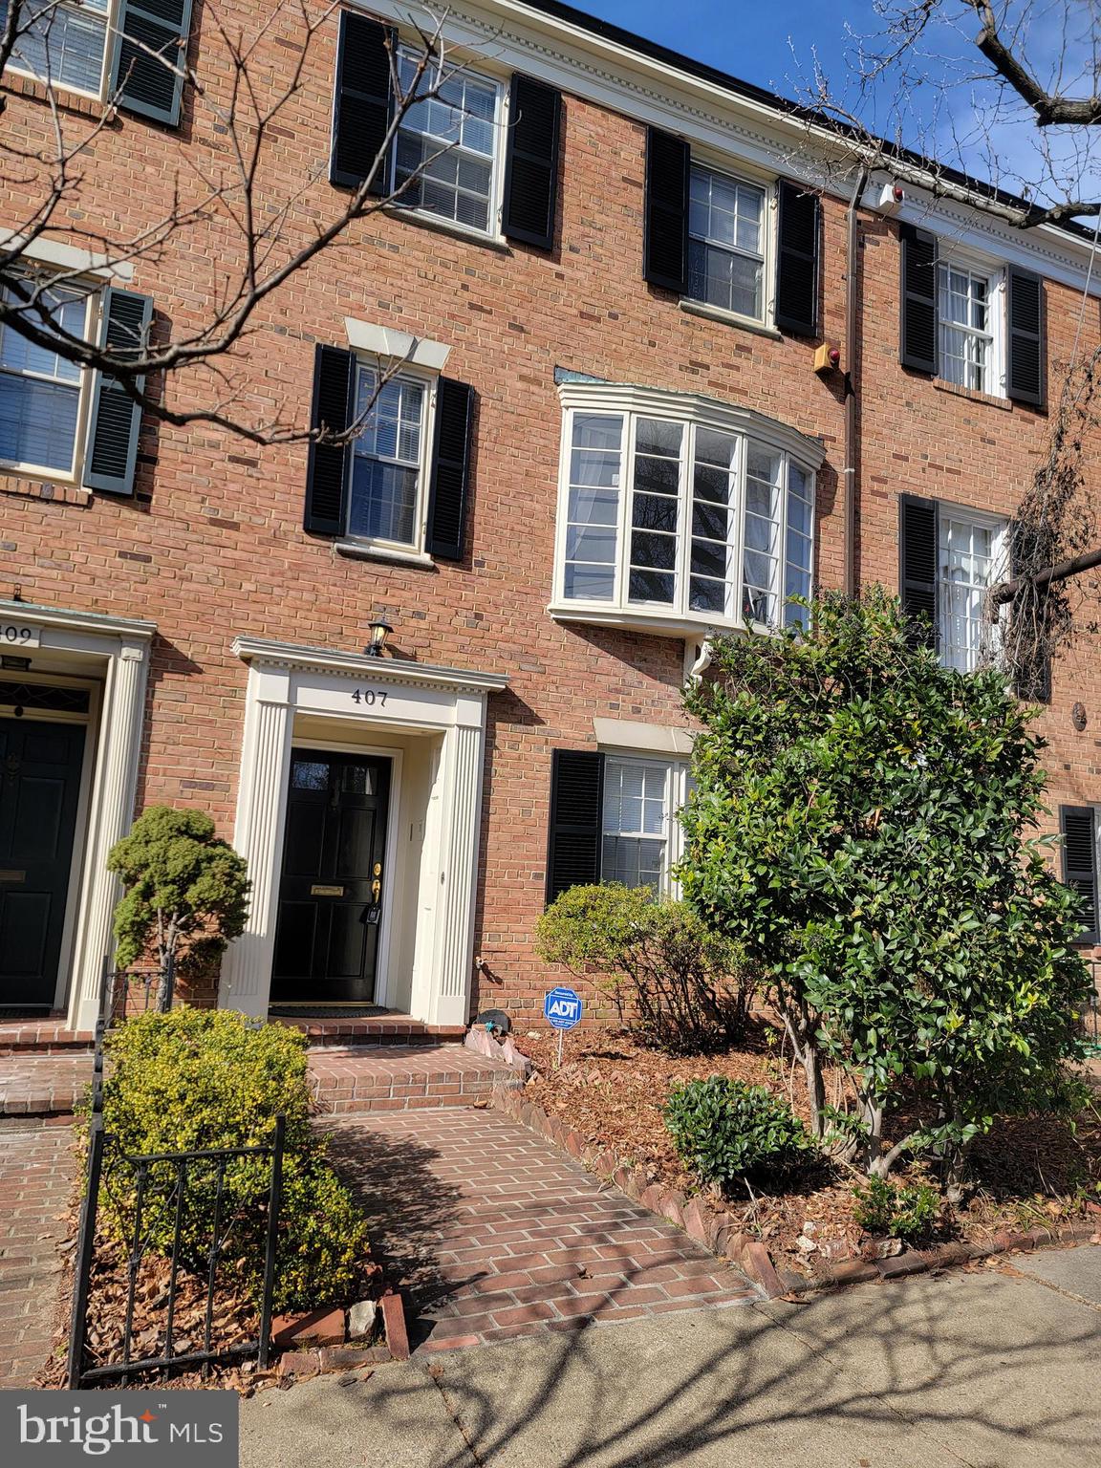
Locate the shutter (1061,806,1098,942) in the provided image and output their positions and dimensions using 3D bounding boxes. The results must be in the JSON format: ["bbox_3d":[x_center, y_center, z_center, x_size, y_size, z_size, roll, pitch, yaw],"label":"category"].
[{"bbox_3d":[5.383,1.423,10.356,0.492,1.354,0.040,7,-9,-23],"label":"shutter"}]

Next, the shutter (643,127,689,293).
[{"bbox_3d":[1.006,-4.499,8.742,0.436,1.450,0.050,7,-9,-23],"label":"shutter"}]

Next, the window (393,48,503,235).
[{"bbox_3d":[-0.815,-4.650,8.049,0.944,1.491,0.140,7,-9,-23],"label":"window"}]

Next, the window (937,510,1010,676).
[{"bbox_3d":[4.069,-1.341,9.865,0.937,1.732,0.140,7,-9,-23],"label":"window"}]

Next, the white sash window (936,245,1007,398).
[{"bbox_3d":[4.212,-4.136,10.254,0.951,1.477,0.140,7,-9,-23],"label":"white sash window"}]

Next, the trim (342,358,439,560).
[{"bbox_3d":[-1.211,-2.050,7.568,0.667,1.555,0.140,7,-9,-23],"label":"trim"}]

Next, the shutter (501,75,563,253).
[{"bbox_3d":[-0.149,-4.808,8.566,0.446,1.491,0.040,7,-9,-23],"label":"shutter"}]

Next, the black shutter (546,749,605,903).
[{"bbox_3d":[0.182,0.768,7.758,0.451,1.302,0.050,7,-9,-23],"label":"black shutter"}]

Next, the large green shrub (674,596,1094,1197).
[{"bbox_3d":[1.726,0.699,5.439,1.978,3.071,1.978,7,-9,-23],"label":"large green shrub"}]

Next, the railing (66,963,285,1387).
[{"bbox_3d":[-1.686,1.537,4.312,0.515,0.820,3.280,7,-9,-23],"label":"railing"}]

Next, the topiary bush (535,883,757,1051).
[{"bbox_3d":[0.743,1.736,7.578,1.939,1.225,1.100,7,-9,-23],"label":"topiary bush"}]

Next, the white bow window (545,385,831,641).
[{"bbox_3d":[1.325,-1.787,8.685,2.737,1.992,0.488,7,-9,-23],"label":"white bow window"}]

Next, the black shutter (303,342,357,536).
[{"bbox_3d":[-1.644,-2.193,7.599,0.291,1.448,0.040,7,-9,-23],"label":"black shutter"}]

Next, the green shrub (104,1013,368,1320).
[{"bbox_3d":[-1.360,1.544,4.091,0.940,0.890,1.650,7,-9,-23],"label":"green shrub"}]

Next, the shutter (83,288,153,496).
[{"bbox_3d":[-2.863,-2.279,6.740,0.310,1.401,0.050,7,-9,-23],"label":"shutter"}]

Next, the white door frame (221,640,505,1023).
[{"bbox_3d":[-1.419,0.770,7.470,2.050,2.645,0.570,7,-9,-23],"label":"white door frame"}]

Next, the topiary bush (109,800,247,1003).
[{"bbox_3d":[-2.277,1.187,6.172,0.812,1.484,0.800,7,-9,-23],"label":"topiary bush"}]

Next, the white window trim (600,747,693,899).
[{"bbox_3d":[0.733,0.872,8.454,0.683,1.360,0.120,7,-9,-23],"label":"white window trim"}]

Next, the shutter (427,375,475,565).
[{"bbox_3d":[-0.778,-2.088,7.976,0.290,1.431,0.040,7,-9,-23],"label":"shutter"}]

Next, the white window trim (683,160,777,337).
[{"bbox_3d":[1.601,-4.365,9.104,0.966,1.477,0.140,7,-9,-23],"label":"white window trim"}]

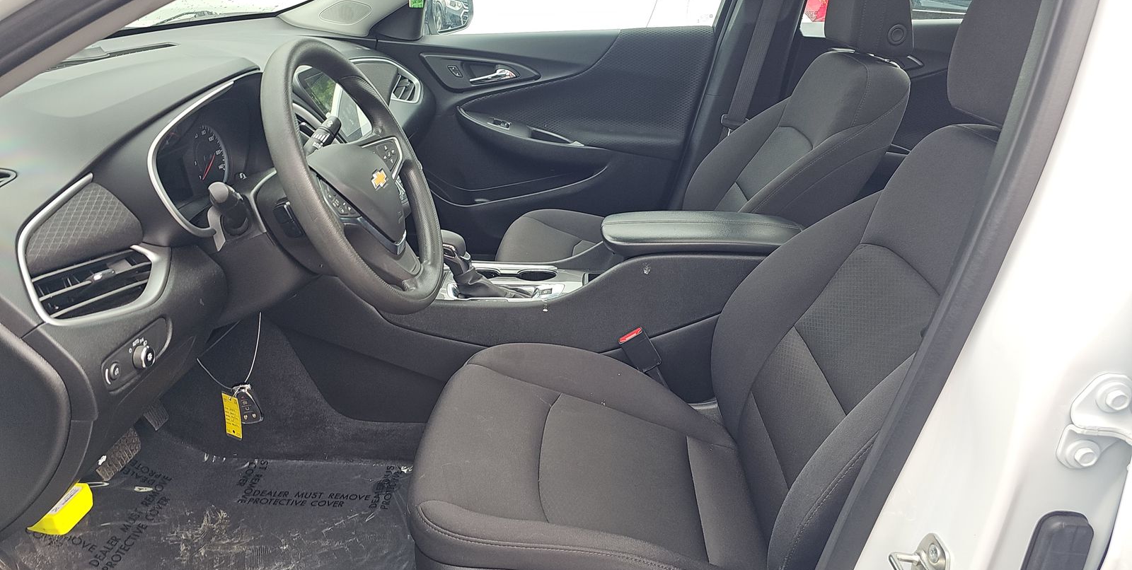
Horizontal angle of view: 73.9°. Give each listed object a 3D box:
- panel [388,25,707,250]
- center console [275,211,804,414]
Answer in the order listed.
[{"bbox_3d":[-0.091,-0.375,2.068,0.944,0.677,0.126,3,24,3],"label":"panel"},{"bbox_3d":[-0.030,0.044,1.453,0.990,0.436,0.247,3,24,3],"label":"center console"}]

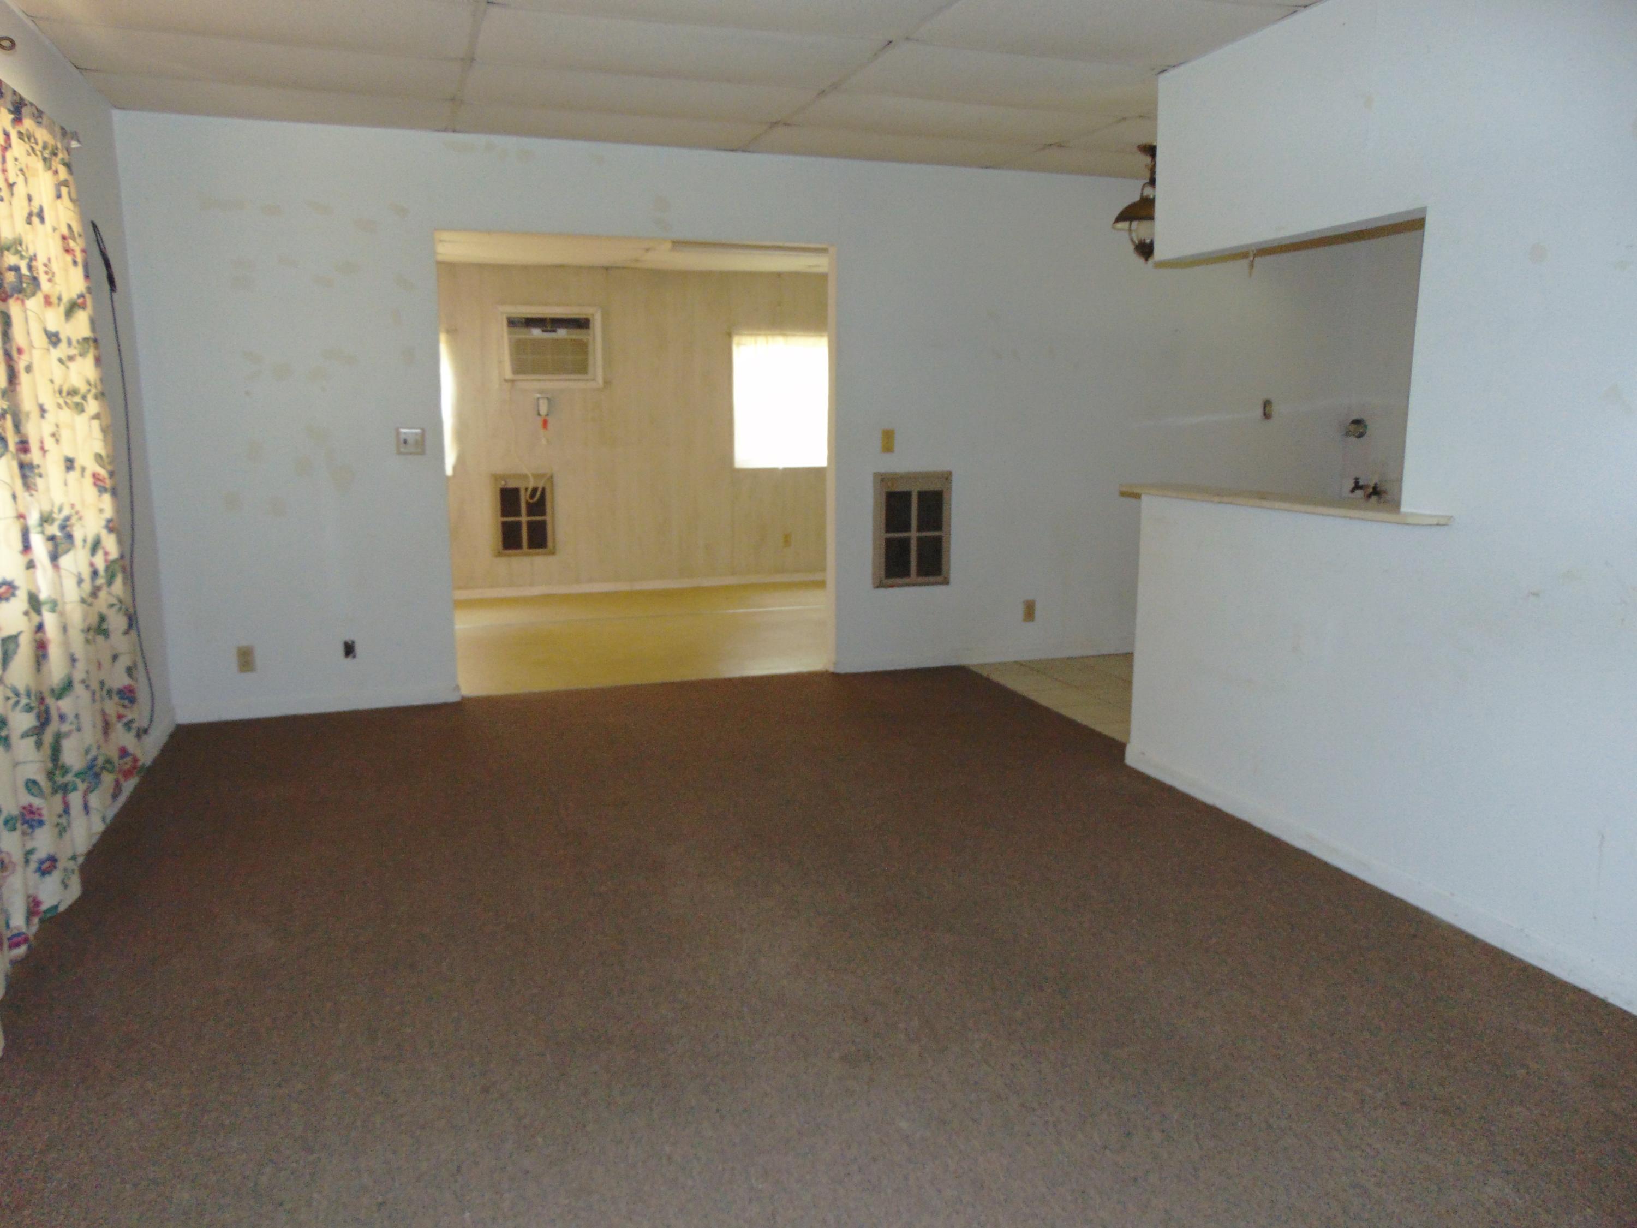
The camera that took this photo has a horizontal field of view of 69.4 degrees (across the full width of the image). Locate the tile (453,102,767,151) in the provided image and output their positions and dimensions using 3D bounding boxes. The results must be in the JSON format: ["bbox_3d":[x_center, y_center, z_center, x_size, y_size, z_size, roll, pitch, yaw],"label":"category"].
[{"bbox_3d":[-0.826,-1.953,4.755,1.209,0.025,0.521,-4,11,-19],"label":"tile"}]

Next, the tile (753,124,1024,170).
[{"bbox_3d":[0.326,-2.025,5.149,1.209,0.025,0.521,-4,11,-19],"label":"tile"}]

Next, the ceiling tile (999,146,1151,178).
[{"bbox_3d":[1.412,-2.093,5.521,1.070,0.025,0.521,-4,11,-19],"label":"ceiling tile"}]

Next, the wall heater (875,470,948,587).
[{"bbox_3d":[0.457,-0.408,5.753,0.390,0.550,0.040,-4,11,-19],"label":"wall heater"}]

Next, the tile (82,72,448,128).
[{"bbox_3d":[-1.970,-1.882,4.364,1.195,0.025,0.521,-4,11,-19],"label":"tile"}]

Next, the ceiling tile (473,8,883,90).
[{"bbox_3d":[-0.443,-1.755,3.673,1.209,0.025,0.596,-4,11,-19],"label":"ceiling tile"}]

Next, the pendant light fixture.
[{"bbox_3d":[1.439,-1.779,5.145,0.320,0.479,0.320,-4,11,-19],"label":"pendant light fixture"}]

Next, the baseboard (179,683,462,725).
[{"bbox_3d":[-2.097,0.385,5.008,1.115,0.082,0.016,-4,11,-19],"label":"baseboard"}]

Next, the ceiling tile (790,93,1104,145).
[{"bbox_3d":[0.511,-1.929,4.625,1.209,0.025,0.596,-4,11,-19],"label":"ceiling tile"}]

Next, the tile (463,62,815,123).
[{"bbox_3d":[-0.641,-1.858,4.231,1.209,0.025,0.596,-4,11,-19],"label":"tile"}]

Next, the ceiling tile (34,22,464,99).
[{"bbox_3d":[-1.785,-1.786,3.840,1.195,0.025,0.596,-4,11,-19],"label":"ceiling tile"}]

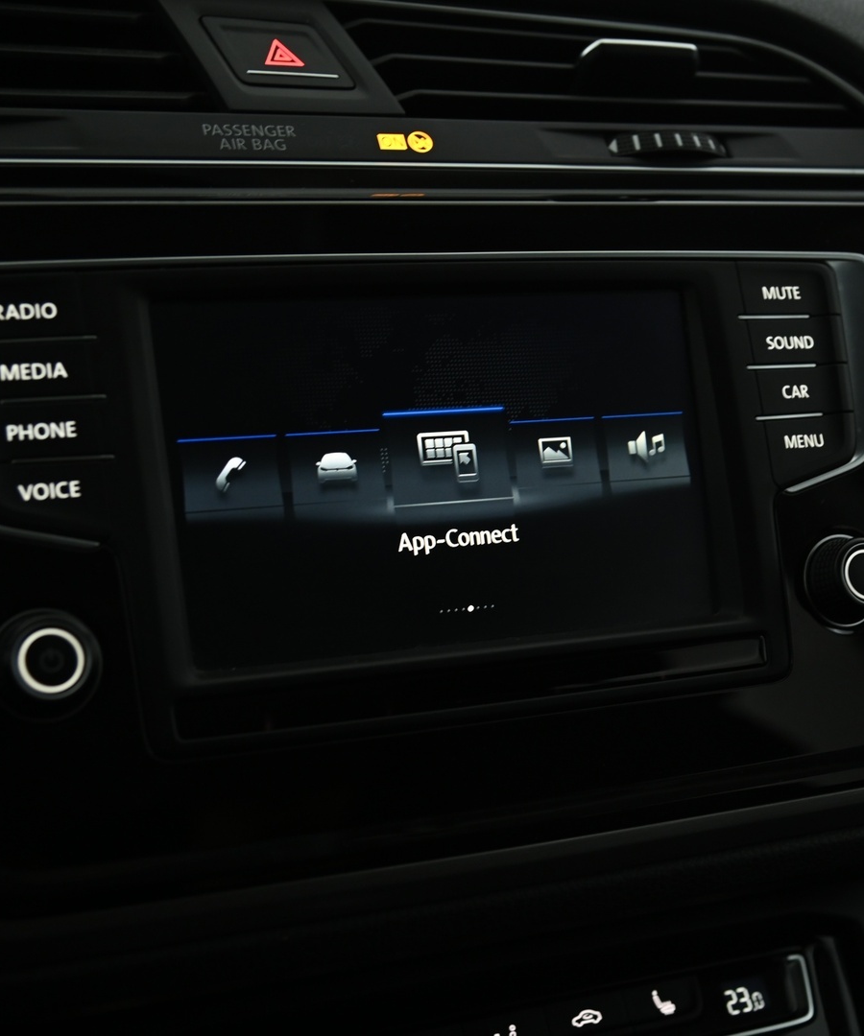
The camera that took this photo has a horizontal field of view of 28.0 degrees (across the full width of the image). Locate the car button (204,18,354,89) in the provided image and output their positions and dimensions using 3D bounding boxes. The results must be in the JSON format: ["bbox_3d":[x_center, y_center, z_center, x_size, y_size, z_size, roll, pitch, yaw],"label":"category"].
[{"bbox_3d":[-0.042,-0.119,0.460,0.037,0.012,0.026,-4,55,-23],"label":"car button"}]

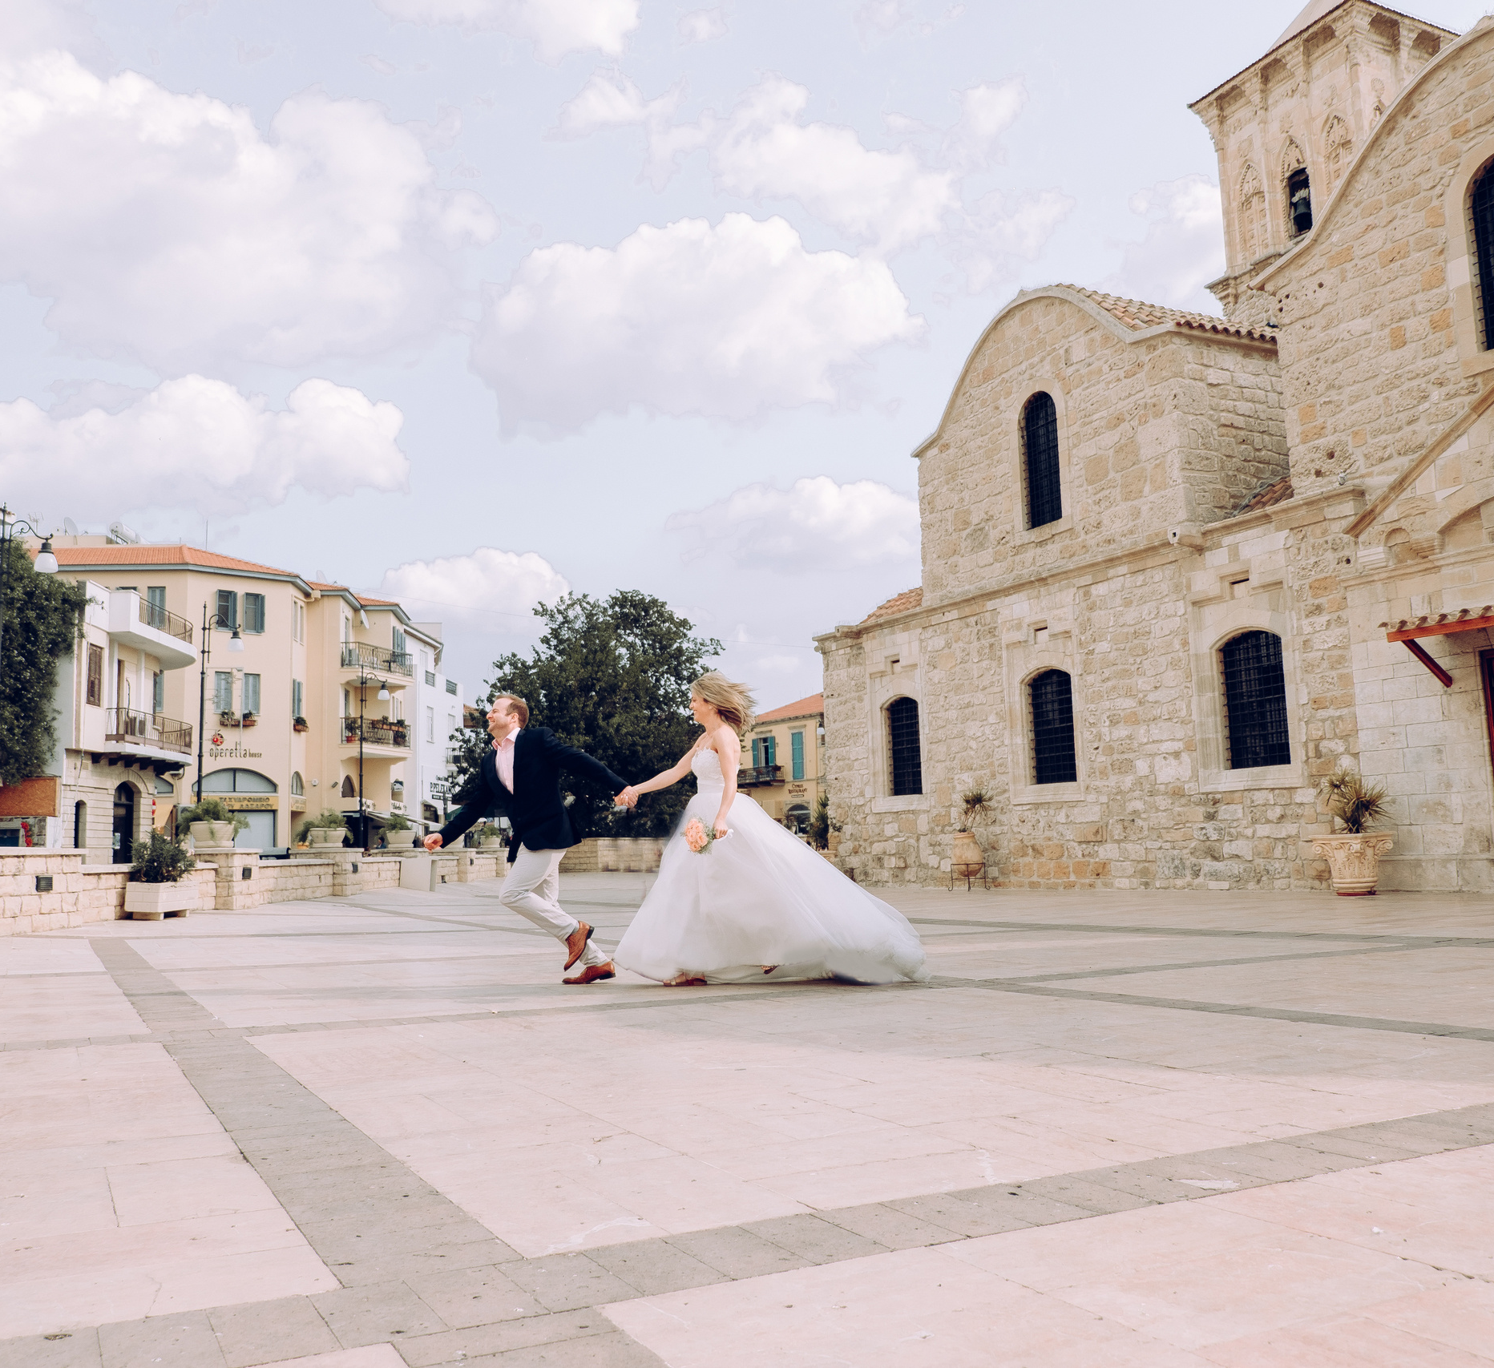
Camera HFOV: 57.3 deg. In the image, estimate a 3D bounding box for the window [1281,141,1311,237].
[{"bbox_3d":[11.325,-10.113,28.050,0.300,2.090,0.730,2,-8,-30],"label":"window"}]

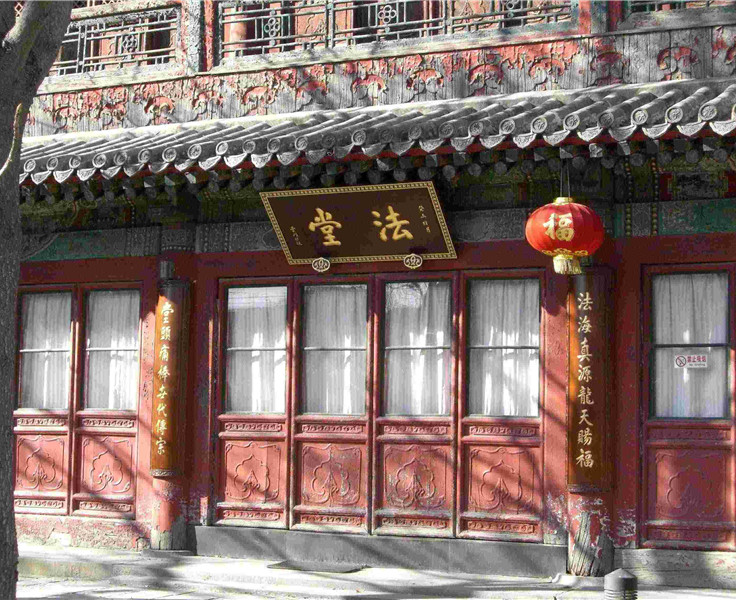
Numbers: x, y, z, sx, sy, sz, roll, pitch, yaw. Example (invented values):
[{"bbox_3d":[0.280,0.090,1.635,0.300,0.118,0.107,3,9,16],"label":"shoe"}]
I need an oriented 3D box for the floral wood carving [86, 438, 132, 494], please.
[{"bbox_3d":[-2.526,1.626,14.896,0.555,0.544,0.040,-1,-5,27],"label":"floral wood carving"}]

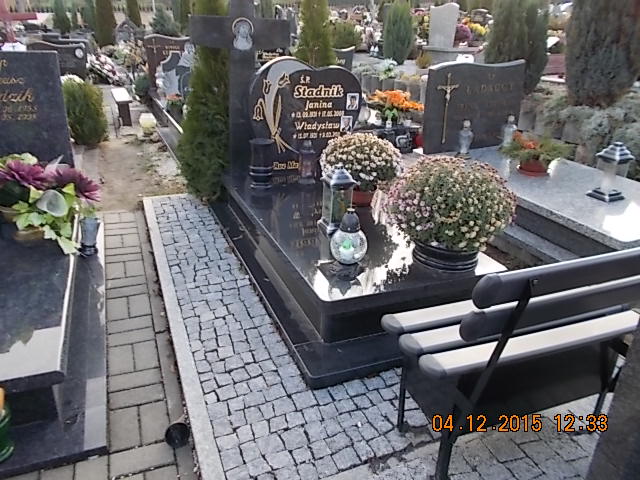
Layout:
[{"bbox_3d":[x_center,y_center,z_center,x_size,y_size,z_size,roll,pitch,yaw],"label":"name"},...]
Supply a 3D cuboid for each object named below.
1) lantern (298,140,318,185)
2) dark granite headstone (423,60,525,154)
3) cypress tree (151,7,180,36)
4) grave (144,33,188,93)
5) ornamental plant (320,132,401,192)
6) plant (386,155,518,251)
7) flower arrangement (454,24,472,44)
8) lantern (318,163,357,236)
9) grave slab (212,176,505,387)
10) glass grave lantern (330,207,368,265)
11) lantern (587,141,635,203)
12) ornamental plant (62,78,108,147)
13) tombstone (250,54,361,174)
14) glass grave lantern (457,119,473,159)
[{"bbox_3d":[-0.086,-0.580,3.571,0.115,0.320,0.115,-7,25,-21],"label":"lantern"},{"bbox_3d":[1.393,-1.213,4.357,1.030,0.760,0.100,-7,25,-19],"label":"dark granite headstone"},{"bbox_3d":[-3.721,-4.837,11.678,0.800,1.500,0.800,-7,25,-22],"label":"cypress tree"},{"bbox_3d":[-2.166,-2.691,7.393,0.980,0.770,0.140,-7,25,-22],"label":"grave"},{"bbox_3d":[0.266,-0.470,3.131,0.518,0.445,0.518,3,23,-1],"label":"ornamental plant"},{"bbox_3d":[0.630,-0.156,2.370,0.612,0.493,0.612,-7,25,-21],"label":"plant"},{"bbox_3d":[3.034,-4.361,10.200,0.400,0.420,0.400,-7,25,-21],"label":"flower arrangement"},{"bbox_3d":[0.108,-0.236,2.691,0.166,0.386,0.166,-7,25,-21],"label":"lantern"},{"bbox_3d":[0.130,-0.033,3.121,1.319,0.268,2.332,-7,25,-22],"label":"grave slab"},{"bbox_3d":[0.150,-0.021,2.409,0.188,0.276,0.188,3,23,-1],"label":"glass grave lantern"},{"bbox_3d":[1.970,-0.467,3.242,0.170,0.379,0.170,-7,25,-21],"label":"lantern"},{"bbox_3d":[-2.495,-1.346,5.104,0.452,0.702,0.452,-7,25,-21],"label":"ornamental plant"},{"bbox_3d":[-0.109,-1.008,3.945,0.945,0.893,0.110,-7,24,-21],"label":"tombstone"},{"bbox_3d":[1.258,-0.881,4.167,0.135,0.320,0.135,-7,25,-22],"label":"glass grave lantern"}]

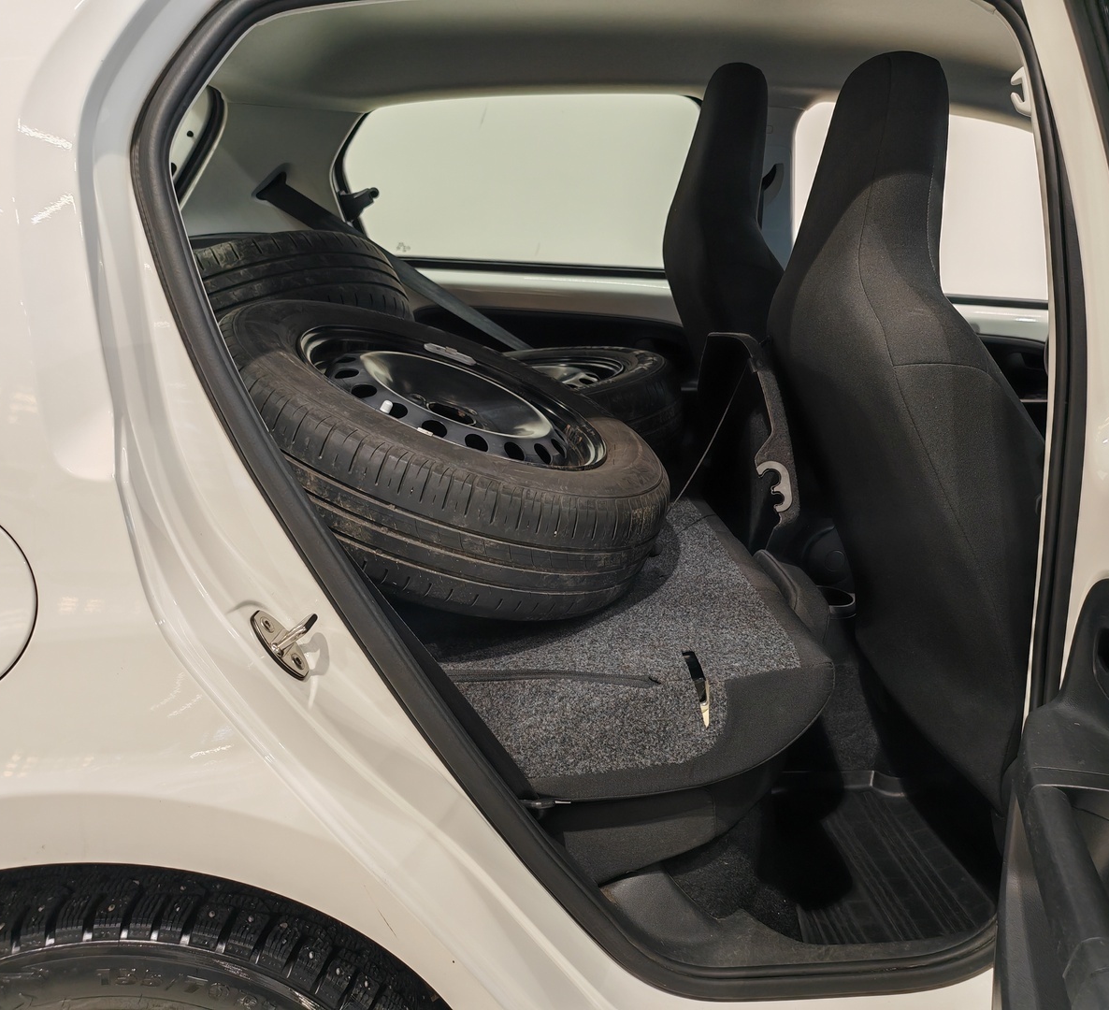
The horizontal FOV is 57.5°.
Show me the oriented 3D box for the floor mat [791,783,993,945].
[{"bbox_3d":[0.432,0.476,1.374,0.330,0.035,0.370,1,19,-9],"label":"floor mat"}]

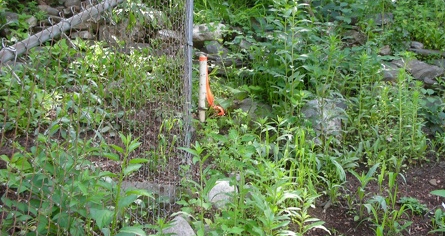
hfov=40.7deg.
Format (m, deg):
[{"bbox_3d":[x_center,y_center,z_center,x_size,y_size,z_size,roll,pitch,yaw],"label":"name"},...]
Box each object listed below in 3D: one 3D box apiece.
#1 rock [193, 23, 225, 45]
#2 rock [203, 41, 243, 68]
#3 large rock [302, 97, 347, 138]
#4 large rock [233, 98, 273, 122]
[{"bbox_3d":[-0.126,-0.723,5.200,0.290,0.190,0.250,0,-1,0],"label":"rock"},{"bbox_3d":[0.000,-0.539,5.100,0.340,0.220,0.280,0,-1,0],"label":"rock"},{"bbox_3d":[0.688,0.000,4.050,0.300,0.270,0.250,0,-1,0],"label":"large rock"},{"bbox_3d":[0.210,-0.056,4.200,0.280,0.180,0.240,0,-1,0],"label":"large rock"}]

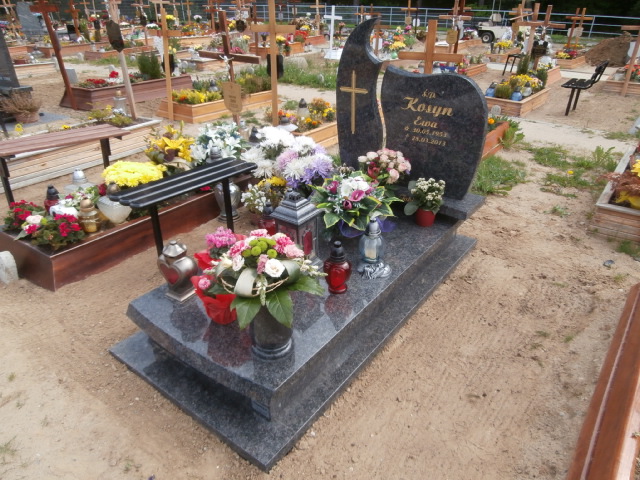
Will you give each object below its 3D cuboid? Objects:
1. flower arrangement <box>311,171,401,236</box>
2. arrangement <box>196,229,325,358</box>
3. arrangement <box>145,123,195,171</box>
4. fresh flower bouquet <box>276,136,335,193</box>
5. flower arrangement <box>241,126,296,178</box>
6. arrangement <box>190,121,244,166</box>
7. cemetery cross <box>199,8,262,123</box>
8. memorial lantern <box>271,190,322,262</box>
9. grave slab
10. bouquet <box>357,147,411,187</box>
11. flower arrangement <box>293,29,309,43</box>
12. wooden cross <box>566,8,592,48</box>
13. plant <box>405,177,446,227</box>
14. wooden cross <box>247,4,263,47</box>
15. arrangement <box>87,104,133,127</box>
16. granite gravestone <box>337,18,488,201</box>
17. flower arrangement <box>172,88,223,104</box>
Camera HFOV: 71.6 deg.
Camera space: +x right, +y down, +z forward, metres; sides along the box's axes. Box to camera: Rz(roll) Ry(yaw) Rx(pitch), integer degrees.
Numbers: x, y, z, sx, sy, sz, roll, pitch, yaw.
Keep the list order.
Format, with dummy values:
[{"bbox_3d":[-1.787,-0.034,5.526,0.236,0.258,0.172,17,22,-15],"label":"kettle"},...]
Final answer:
[{"bbox_3d":[0.222,-0.199,2.608,0.480,0.330,0.420,2,27,5],"label":"flower arrangement"},{"bbox_3d":[-0.192,0.223,1.653,0.430,0.460,0.410,-5,27,-7],"label":"arrangement"},{"bbox_3d":[-1.213,-0.746,3.577,0.390,0.390,0.340,-10,28,-17],"label":"arrangement"},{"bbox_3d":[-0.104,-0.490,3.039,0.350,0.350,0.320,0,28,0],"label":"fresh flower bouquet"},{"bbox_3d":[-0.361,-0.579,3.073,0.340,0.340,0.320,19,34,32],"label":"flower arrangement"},{"bbox_3d":[-0.848,-0.798,3.670,0.420,0.390,0.360,-7,28,-11],"label":"arrangement"},{"bbox_3d":[-0.758,-1.247,3.908,0.720,1.360,0.110,18,33,33],"label":"cemetery cross"},{"bbox_3d":[-0.109,-0.035,2.117,0.178,0.405,0.178,19,33,32],"label":"memorial lantern"},{"bbox_3d":[0.051,0.170,2.435,0.959,0.258,2.056,19,34,32],"label":"grave slab"},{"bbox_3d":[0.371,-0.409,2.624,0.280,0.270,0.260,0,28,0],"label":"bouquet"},{"bbox_3d":[-0.690,-7.236,15.700,0.550,0.500,0.500,-2,27,-2],"label":"flower arrangement"},{"bbox_3d":[9.584,-7.740,16.200,0.700,1.350,0.100,18,33,33],"label":"wooden cross"},{"bbox_3d":[0.657,-0.231,2.701,0.240,0.270,0.230,6,28,13],"label":"plant"},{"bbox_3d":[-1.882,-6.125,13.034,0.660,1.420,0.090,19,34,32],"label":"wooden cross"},{"bbox_3d":[-2.360,-1.401,5.039,0.420,0.200,0.370,19,34,32],"label":"arrangement"},{"bbox_3d":[0.559,-0.834,2.803,1.030,1.016,0.090,18,33,33],"label":"granite gravestone"},{"bbox_3d":[-1.928,-2.187,6.797,0.700,0.200,0.450,18,33,33],"label":"flower arrangement"}]

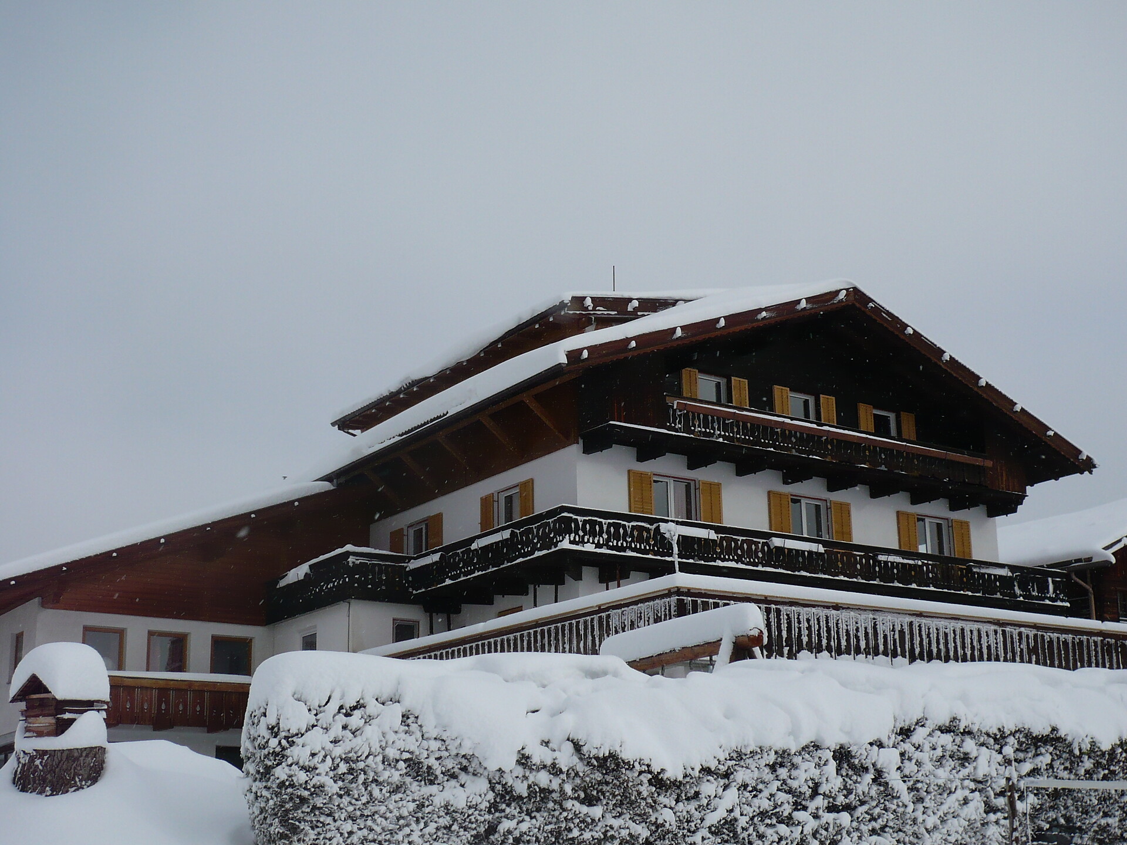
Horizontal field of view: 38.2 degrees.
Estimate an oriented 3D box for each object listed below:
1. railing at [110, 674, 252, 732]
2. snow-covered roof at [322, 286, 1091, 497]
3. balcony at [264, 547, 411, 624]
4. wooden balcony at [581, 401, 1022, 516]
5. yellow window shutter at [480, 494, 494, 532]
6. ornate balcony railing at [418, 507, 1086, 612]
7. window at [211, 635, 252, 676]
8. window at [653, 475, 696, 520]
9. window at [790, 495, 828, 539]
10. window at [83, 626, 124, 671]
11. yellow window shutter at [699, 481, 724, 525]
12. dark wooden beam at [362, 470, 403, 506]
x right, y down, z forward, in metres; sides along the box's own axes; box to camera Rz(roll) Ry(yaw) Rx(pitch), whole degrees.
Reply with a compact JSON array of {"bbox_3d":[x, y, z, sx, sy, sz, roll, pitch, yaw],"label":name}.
[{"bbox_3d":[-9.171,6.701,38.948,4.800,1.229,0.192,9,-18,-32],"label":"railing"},{"bbox_3d":[3.635,0.002,43.201,16.560,3.696,11.856,9,-18,-32],"label":"snow-covered roof"},{"bbox_3d":[-5.599,4.244,40.434,1.776,1.248,4.944,9,-18,-32],"label":"balcony"},{"bbox_3d":[6.255,0.840,39.197,13.344,1.315,1.200,9,-18,-32],"label":"wooden balcony"},{"bbox_3d":[-1.834,2.390,38.788,0.067,1.339,0.624,9,-18,-32],"label":"yellow window shutter"},{"bbox_3d":[4.765,4.183,40.477,15.744,1.354,6.528,9,-18,-32],"label":"ornate balcony railing"},{"bbox_3d":[-8.422,6.026,41.103,1.111,1.210,0.154,9,-18,-32],"label":"window"},{"bbox_3d":[2.506,1.929,37.155,1.238,1.296,0.154,9,-18,-32],"label":"window"},{"bbox_3d":[5.919,2.481,39.340,1.219,1.330,0.154,9,-18,-32],"label":"window"},{"bbox_3d":[-11.170,5.569,39.348,1.017,1.210,0.154,9,-18,-32],"label":"window"},{"bbox_3d":[3.448,2.032,37.635,0.662,1.334,0.067,9,-18,-32],"label":"yellow window shutter"},{"bbox_3d":[-4.715,1.743,42.643,1.259,0.180,0.170,47,-34,-15],"label":"dark wooden beam"}]

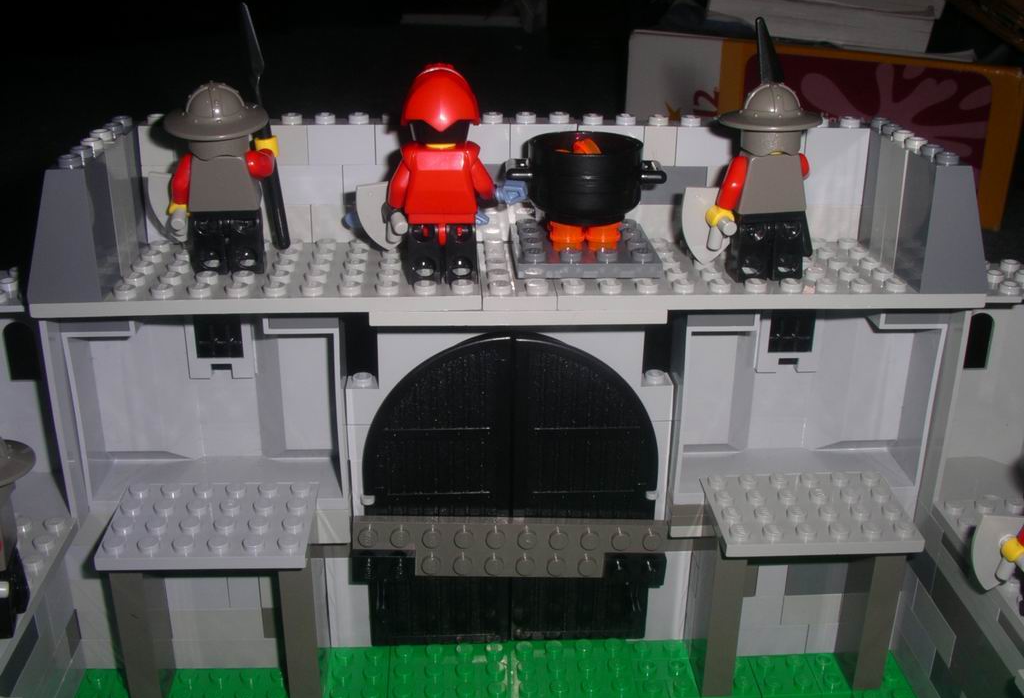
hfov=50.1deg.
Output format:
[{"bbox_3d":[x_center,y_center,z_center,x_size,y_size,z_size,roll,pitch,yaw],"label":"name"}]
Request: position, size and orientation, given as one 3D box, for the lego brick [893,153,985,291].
[{"bbox_3d":[0.095,-0.028,0.239,0.016,0.030,0.016,-1,23,-3],"label":"lego brick"}]

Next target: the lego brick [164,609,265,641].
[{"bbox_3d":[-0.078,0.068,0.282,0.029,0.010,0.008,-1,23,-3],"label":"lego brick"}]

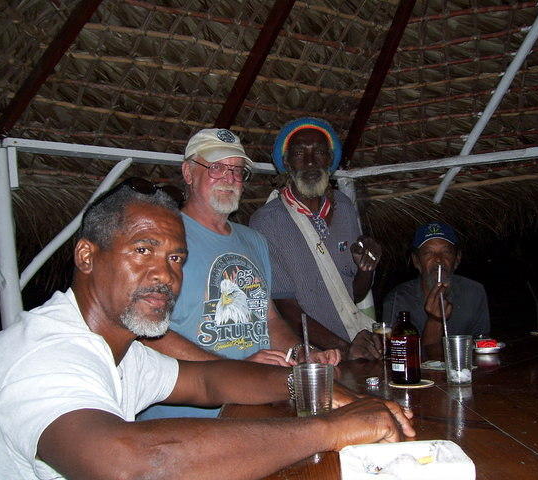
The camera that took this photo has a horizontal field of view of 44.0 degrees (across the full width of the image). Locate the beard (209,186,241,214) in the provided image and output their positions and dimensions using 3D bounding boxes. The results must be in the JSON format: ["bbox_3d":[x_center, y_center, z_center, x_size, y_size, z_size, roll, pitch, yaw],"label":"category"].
[{"bbox_3d":[-0.122,-0.112,1.885,0.090,0.085,0.070,0,-1,-32],"label":"beard"}]

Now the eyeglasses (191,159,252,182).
[{"bbox_3d":[-0.143,-0.200,1.925,0.140,0.050,0.140,0,9,-32],"label":"eyeglasses"}]

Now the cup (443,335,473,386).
[{"bbox_3d":[0.418,0.264,1.465,0.066,0.106,0.066,0,-1,16],"label":"cup"}]

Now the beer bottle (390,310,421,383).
[{"bbox_3d":[0.304,0.237,1.475,0.067,0.156,0.067,0,-1,0],"label":"beer bottle"}]

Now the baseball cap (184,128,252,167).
[{"bbox_3d":[-0.150,-0.268,1.938,0.168,0.120,0.250,0,-1,-32],"label":"baseball cap"}]

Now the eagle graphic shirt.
[{"bbox_3d":[-0.185,0.190,2.000,0.480,0.600,0.300,1,-1,-37],"label":"eagle graphic shirt"}]

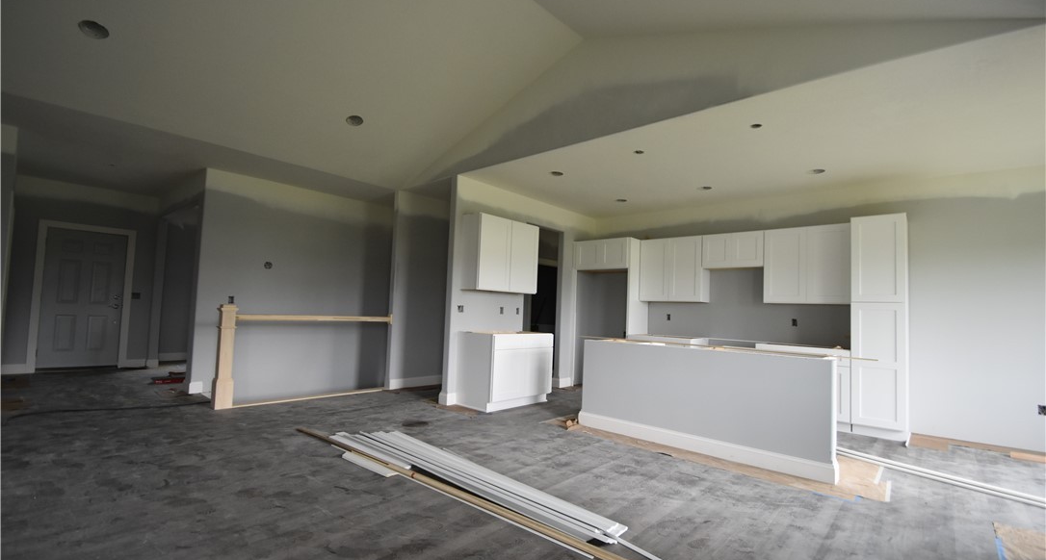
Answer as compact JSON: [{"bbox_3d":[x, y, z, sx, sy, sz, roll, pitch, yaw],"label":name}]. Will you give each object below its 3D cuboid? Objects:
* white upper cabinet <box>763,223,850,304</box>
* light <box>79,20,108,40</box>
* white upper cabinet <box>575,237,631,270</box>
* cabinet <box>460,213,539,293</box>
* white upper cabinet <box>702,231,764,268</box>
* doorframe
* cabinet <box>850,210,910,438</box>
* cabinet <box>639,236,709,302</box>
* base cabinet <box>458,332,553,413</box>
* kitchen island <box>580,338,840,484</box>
[{"bbox_3d":[3.506,-0.162,5.355,0.907,0.923,0.323,-1,-4,42],"label":"white upper cabinet"},{"bbox_3d":[-3.117,-1.833,3.166,0.170,0.060,0.170,-24,-20,38],"label":"light"},{"bbox_3d":[1.439,-0.373,7.023,0.950,0.465,0.628,-1,-4,42],"label":"white upper cabinet"},{"bbox_3d":[-0.269,-0.299,5.624,0.318,0.917,1.081,-1,-4,42],"label":"cabinet"},{"bbox_3d":[2.890,-0.383,5.928,0.770,0.463,0.323,-1,-4,42],"label":"white upper cabinet"},{"bbox_3d":[-6.644,0.267,6.616,0.120,2.180,1.073,-1,-4,42],"label":"doorframe"},{"bbox_3d":[3.884,0.498,4.748,0.453,2.295,0.630,-1,-4,42],"label":"cabinet"},{"bbox_3d":[2.250,-0.144,6.480,0.924,0.923,0.323,-1,-4,42],"label":"cabinet"},{"bbox_3d":[-0.201,1.098,5.465,0.603,0.873,1.080,-1,-4,42],"label":"base cabinet"},{"bbox_3d":[1.669,1.084,4.150,2.180,0.890,0.660,-1,-4,41],"label":"kitchen island"}]

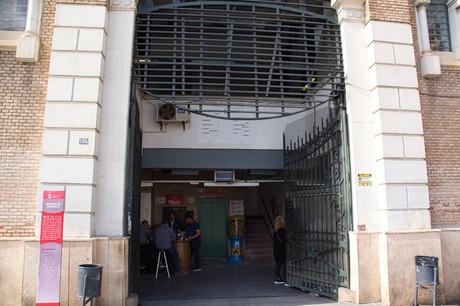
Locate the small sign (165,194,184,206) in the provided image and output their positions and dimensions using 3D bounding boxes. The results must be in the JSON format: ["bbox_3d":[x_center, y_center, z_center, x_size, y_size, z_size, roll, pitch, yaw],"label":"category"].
[{"bbox_3d":[-1.931,1.662,12.122,0.657,0.404,0.051,1,-8,-6],"label":"small sign"}]

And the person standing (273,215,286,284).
[{"bbox_3d":[1.238,2.377,8.452,0.424,1.647,0.455,2,-8,-12],"label":"person standing"}]

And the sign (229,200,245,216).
[{"bbox_3d":[0.248,1.961,12.225,0.505,0.515,0.040,1,-8,-6],"label":"sign"}]

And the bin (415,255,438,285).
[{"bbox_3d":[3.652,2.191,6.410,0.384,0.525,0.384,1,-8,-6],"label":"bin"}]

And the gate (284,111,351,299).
[{"bbox_3d":[1.851,1.113,7.696,0.101,3.818,1.884,5,-10,-32],"label":"gate"}]

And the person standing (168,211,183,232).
[{"bbox_3d":[-1.749,2.708,10.916,0.505,1.687,0.354,2,-8,-12],"label":"person standing"}]

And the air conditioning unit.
[{"bbox_3d":[-1.607,-1.079,9.729,0.849,0.515,0.303,1,-8,-6],"label":"air conditioning unit"}]

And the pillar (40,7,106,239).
[{"bbox_3d":[-2.913,-0.665,6.432,0.919,4.344,0.343,1,-8,-6],"label":"pillar"}]

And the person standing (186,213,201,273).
[{"bbox_3d":[-1.070,2.650,10.159,0.505,1.616,0.505,4,-9,-27],"label":"person standing"}]

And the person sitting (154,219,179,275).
[{"bbox_3d":[-1.763,2.593,9.494,0.525,1.515,0.727,-2,-8,14],"label":"person sitting"}]

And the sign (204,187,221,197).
[{"bbox_3d":[-0.618,1.393,12.310,0.591,0.328,0.051,1,-8,-6],"label":"sign"}]

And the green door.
[{"bbox_3d":[-0.623,2.688,12.278,1.101,2.121,0.101,1,-8,-6],"label":"green door"}]

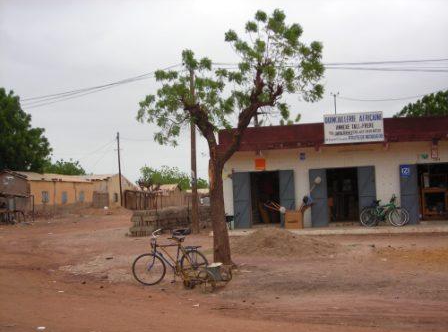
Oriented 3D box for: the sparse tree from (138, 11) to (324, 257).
[{"bbox_3d":[0.190,-0.747,15.400,4.600,6.450,4.300,-2,-3,0],"label":"sparse tree"}]

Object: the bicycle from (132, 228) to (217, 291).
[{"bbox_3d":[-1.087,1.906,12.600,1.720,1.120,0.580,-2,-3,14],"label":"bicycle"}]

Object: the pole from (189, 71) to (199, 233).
[{"bbox_3d":[-1.198,-0.599,24.300,0.270,6.650,0.270,-2,-3,0],"label":"pole"}]

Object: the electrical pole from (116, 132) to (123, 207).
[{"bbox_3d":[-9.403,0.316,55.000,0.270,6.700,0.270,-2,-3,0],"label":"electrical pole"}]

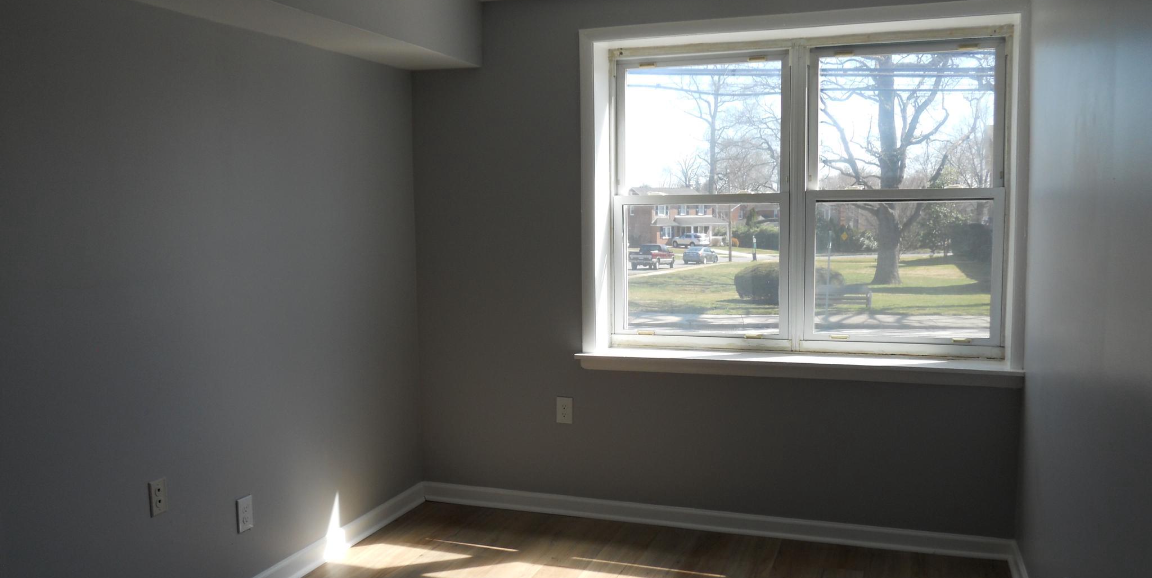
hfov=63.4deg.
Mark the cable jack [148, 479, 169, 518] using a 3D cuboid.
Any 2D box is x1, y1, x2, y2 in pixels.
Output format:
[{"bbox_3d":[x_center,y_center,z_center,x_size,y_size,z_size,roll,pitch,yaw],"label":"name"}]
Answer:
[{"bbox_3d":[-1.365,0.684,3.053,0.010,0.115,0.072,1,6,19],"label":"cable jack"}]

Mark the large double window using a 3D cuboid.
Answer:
[{"bbox_3d":[1.007,-0.416,4.269,1.768,1.424,0.090,1,6,19],"label":"large double window"}]

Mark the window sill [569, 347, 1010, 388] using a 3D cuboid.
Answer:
[{"bbox_3d":[0.940,0.345,4.187,1.902,0.075,0.267,1,6,19],"label":"window sill"}]

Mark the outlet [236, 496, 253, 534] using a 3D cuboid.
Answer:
[{"bbox_3d":[-1.226,0.836,3.457,0.010,0.123,0.078,1,6,19],"label":"outlet"}]

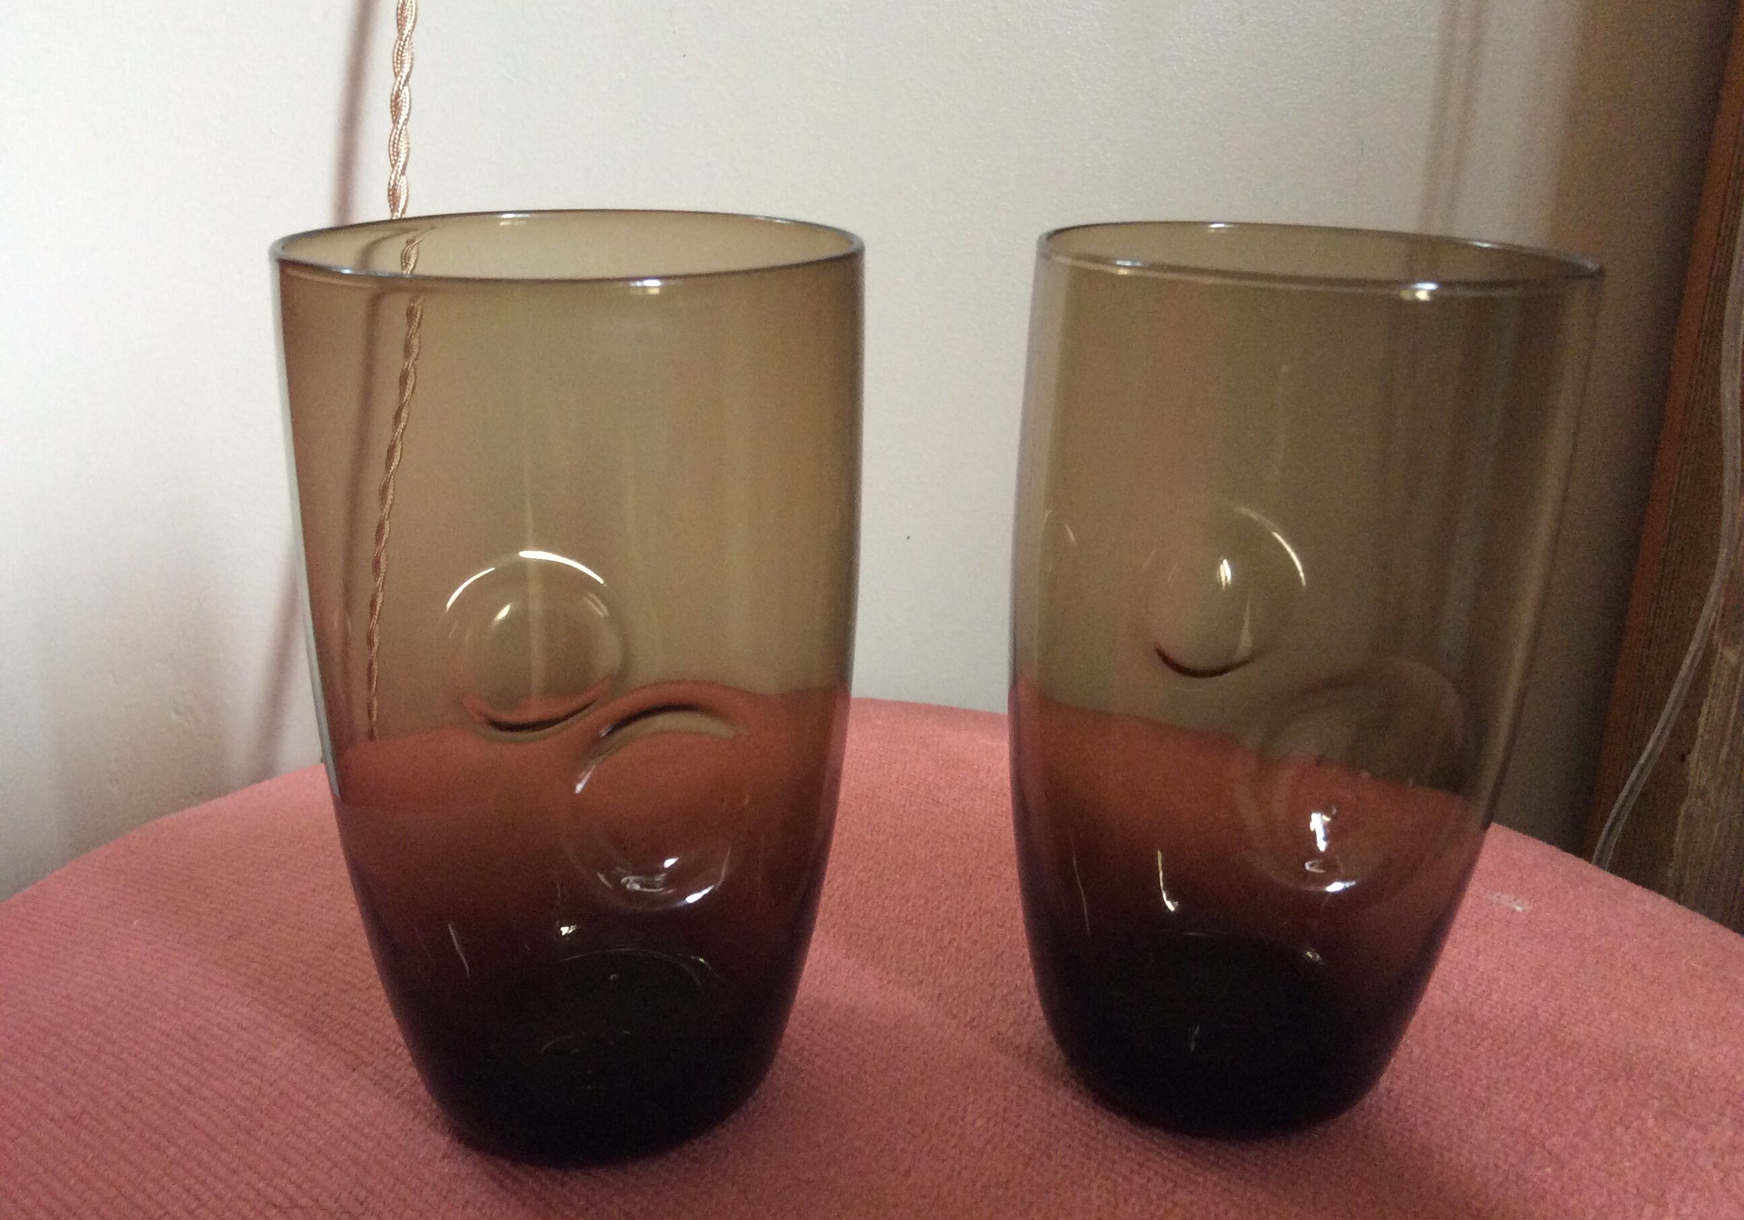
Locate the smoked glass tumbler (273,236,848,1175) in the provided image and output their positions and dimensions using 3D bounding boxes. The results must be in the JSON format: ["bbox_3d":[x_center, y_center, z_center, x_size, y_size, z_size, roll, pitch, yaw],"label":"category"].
[{"bbox_3d":[-0.041,0.012,0.235,0.082,0.127,0.082,-1,6,0],"label":"smoked glass tumbler"}]

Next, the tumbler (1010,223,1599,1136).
[{"bbox_3d":[0.057,0.012,0.241,0.079,0.127,0.079,5,8,0],"label":"tumbler"}]

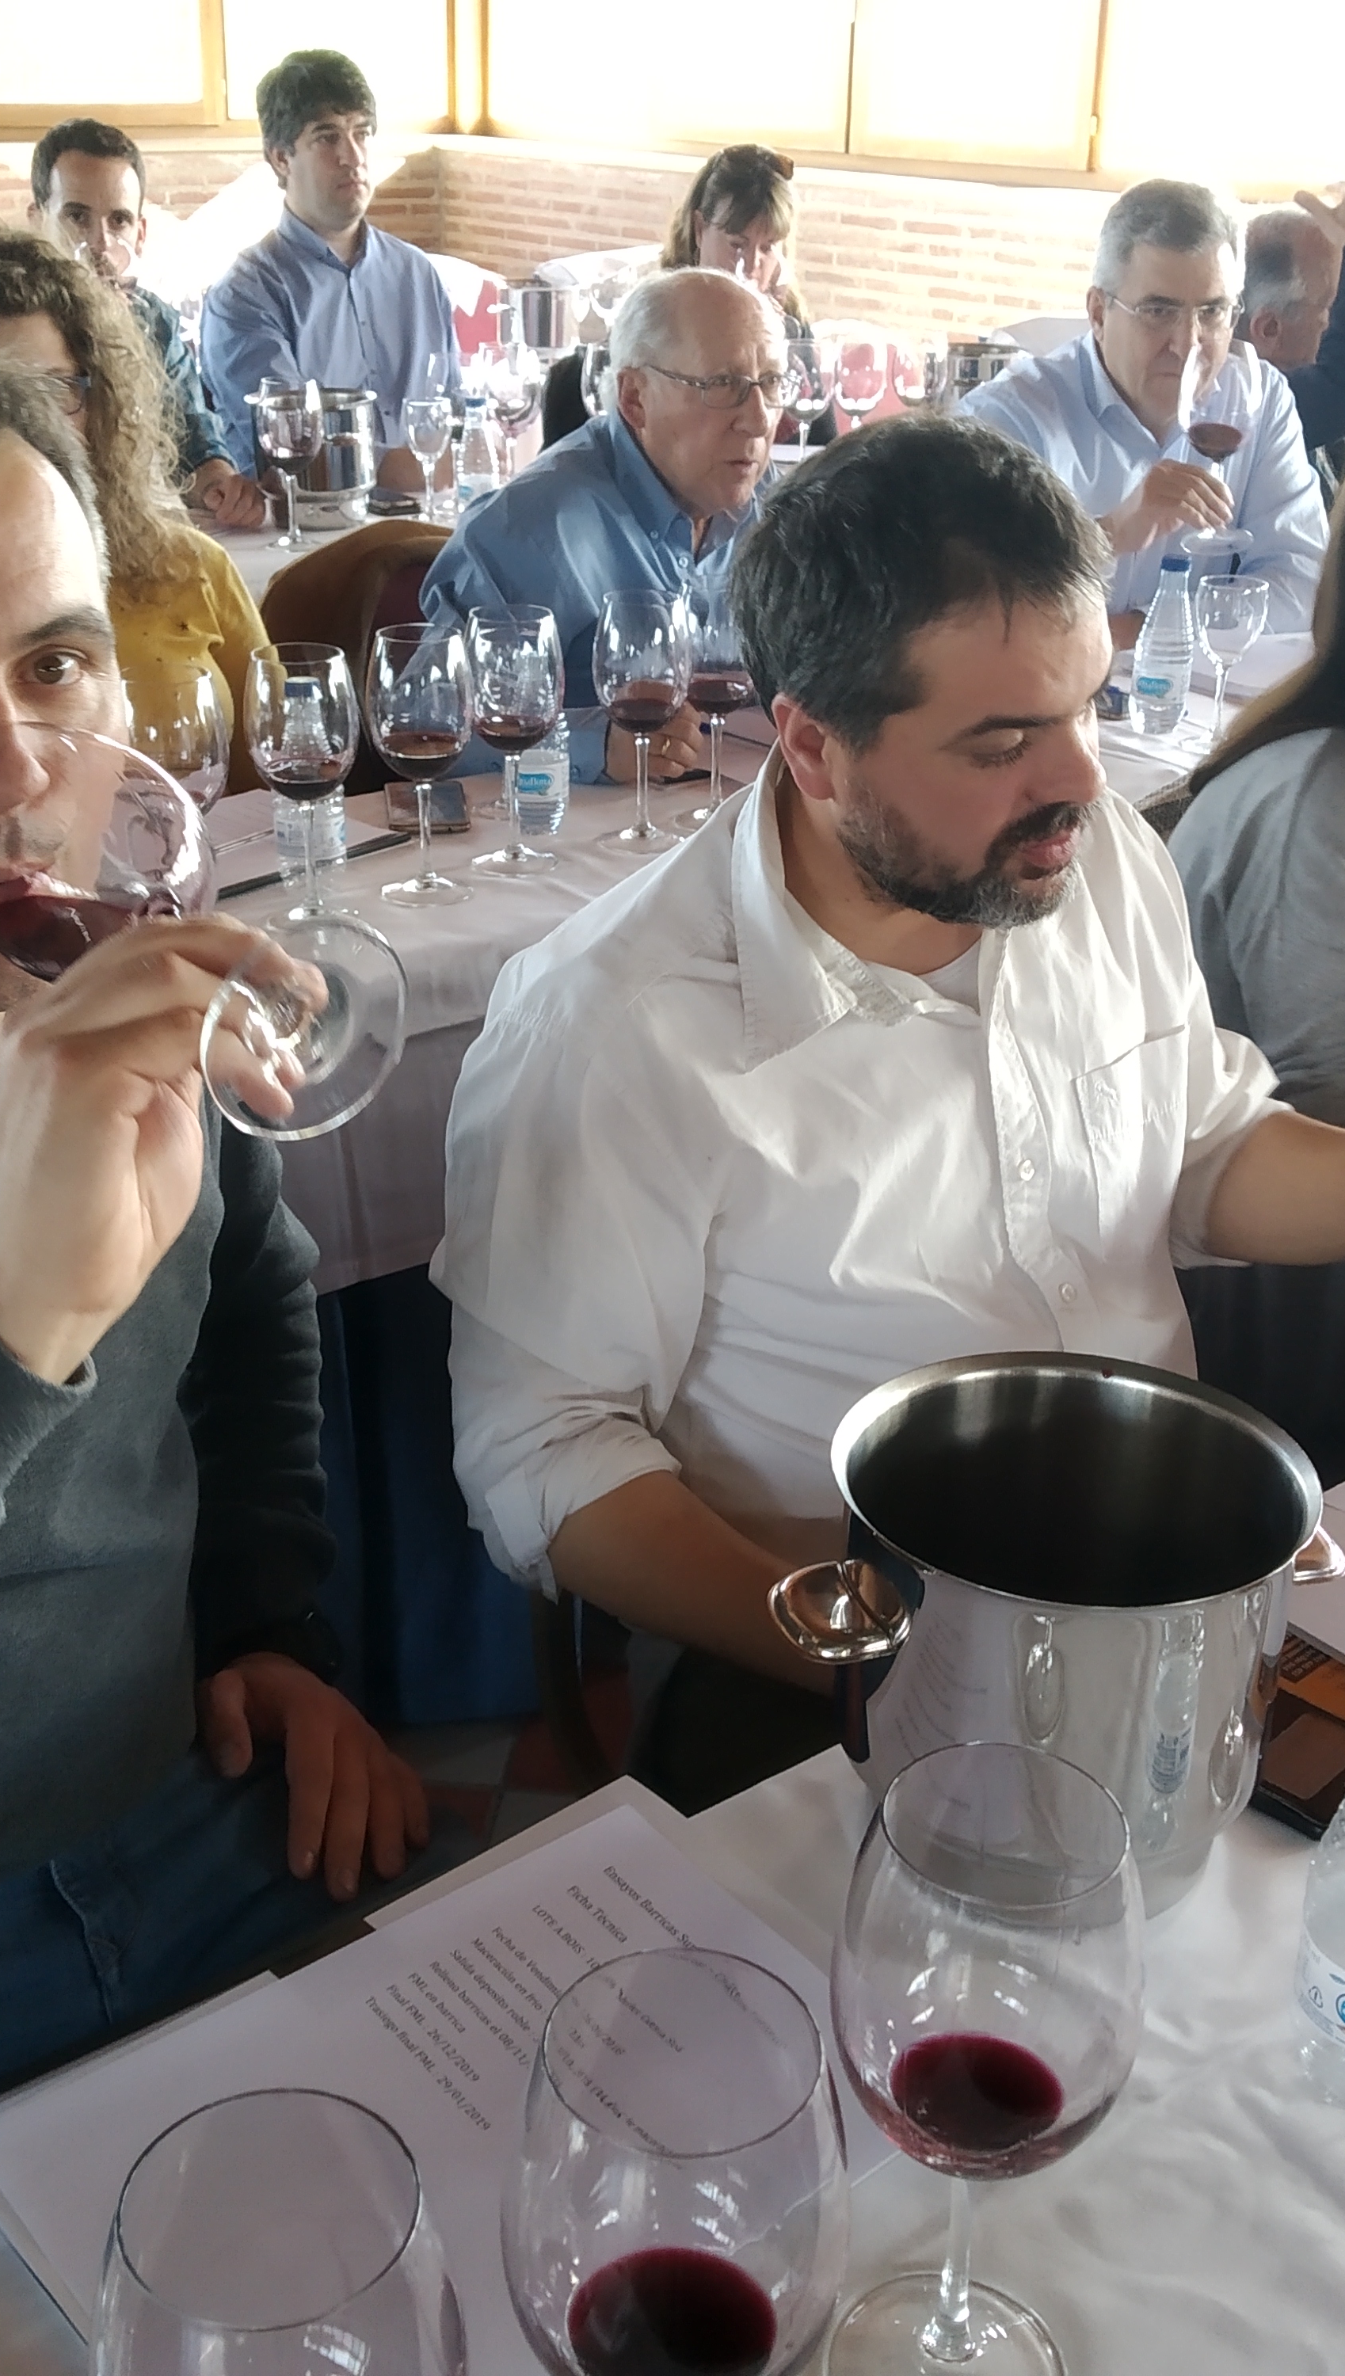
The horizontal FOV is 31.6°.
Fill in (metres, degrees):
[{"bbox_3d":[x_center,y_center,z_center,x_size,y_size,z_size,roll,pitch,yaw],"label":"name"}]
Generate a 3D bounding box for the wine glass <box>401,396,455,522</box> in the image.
[{"bbox_3d":[-0.362,-1.078,3.536,0.076,0.168,0.076,-1,26,-5],"label":"wine glass"}]

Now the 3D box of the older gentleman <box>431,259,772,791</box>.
[{"bbox_3d":[-0.085,-0.431,2.744,0.540,1.220,0.740,-20,33,-37],"label":"older gentleman"}]

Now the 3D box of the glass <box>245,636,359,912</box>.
[{"bbox_3d":[-0.297,-0.321,1.930,0.092,0.224,0.092,-3,26,-8],"label":"glass"}]

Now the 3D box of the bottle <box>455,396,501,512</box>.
[{"bbox_3d":[-0.295,-1.101,3.612,0.061,0.181,0.061,1,26,0],"label":"bottle"}]

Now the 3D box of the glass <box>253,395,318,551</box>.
[{"bbox_3d":[-0.528,-1.001,3.301,0.092,0.224,0.092,-3,26,-8],"label":"glass"}]

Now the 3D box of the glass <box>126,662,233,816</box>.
[{"bbox_3d":[-0.399,-0.300,1.914,0.091,0.228,0.091,1,26,0],"label":"glass"}]

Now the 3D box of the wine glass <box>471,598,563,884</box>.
[{"bbox_3d":[-0.141,-0.399,2.133,0.091,0.228,0.091,1,26,0],"label":"wine glass"}]

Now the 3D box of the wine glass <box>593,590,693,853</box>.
[{"bbox_3d":[-0.027,-0.426,2.170,0.088,0.224,0.088,1,26,0],"label":"wine glass"}]

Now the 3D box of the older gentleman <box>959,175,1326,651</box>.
[{"bbox_3d":[0.540,-0.637,3.151,0.520,1.300,0.700,-12,29,-25],"label":"older gentleman"}]

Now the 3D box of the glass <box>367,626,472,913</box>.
[{"bbox_3d":[-0.212,-0.358,2.024,0.088,0.224,0.088,1,26,0],"label":"glass"}]

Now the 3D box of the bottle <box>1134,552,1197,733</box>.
[{"bbox_3d":[0.542,-0.593,2.610,0.061,0.181,0.061,1,26,0],"label":"bottle"}]

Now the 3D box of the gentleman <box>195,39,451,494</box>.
[{"bbox_3d":[-0.455,-0.987,3.701,0.510,1.380,0.740,-14,29,-29],"label":"gentleman"}]

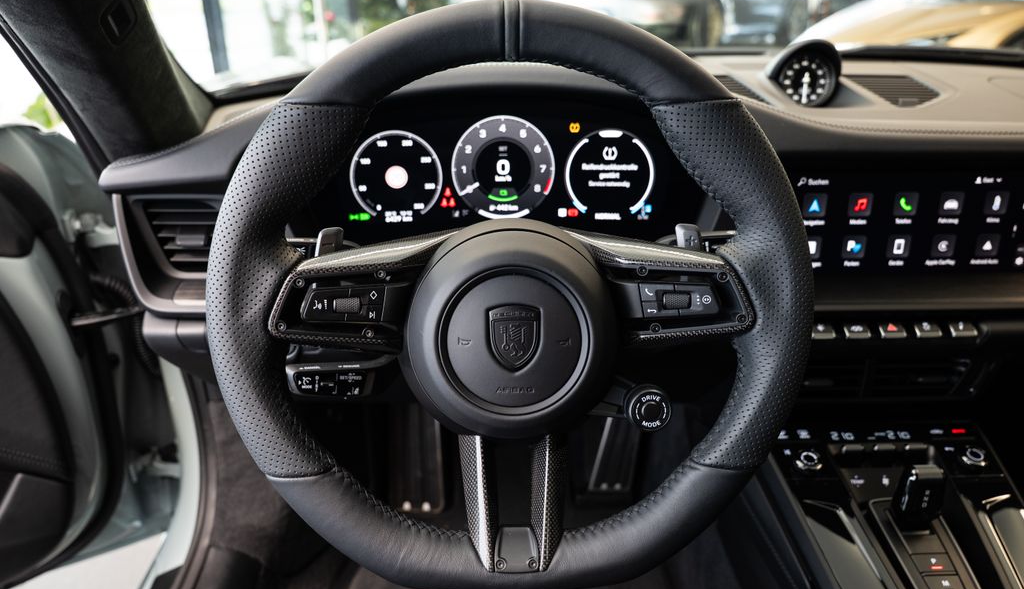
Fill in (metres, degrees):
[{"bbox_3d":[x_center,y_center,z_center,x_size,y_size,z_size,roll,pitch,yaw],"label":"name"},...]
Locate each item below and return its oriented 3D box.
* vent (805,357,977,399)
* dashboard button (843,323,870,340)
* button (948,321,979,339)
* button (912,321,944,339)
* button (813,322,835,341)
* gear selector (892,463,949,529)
[{"bbox_3d":[0.362,0.085,0.690,0.190,0.043,0.028,-1,21,1],"label":"vent"},{"bbox_3d":[0.326,0.035,0.645,0.023,0.013,0.013,-1,20,1],"label":"dashboard button"},{"bbox_3d":[0.427,0.034,0.645,0.023,0.013,0.013,-1,20,1],"label":"button"},{"bbox_3d":[0.393,0.034,0.645,0.023,0.013,0.013,-1,20,1],"label":"button"},{"bbox_3d":[0.295,0.035,0.645,0.023,0.013,0.013,-1,20,1],"label":"button"},{"bbox_3d":[0.357,0.178,0.604,0.033,0.056,0.028,-1,25,1],"label":"gear selector"}]

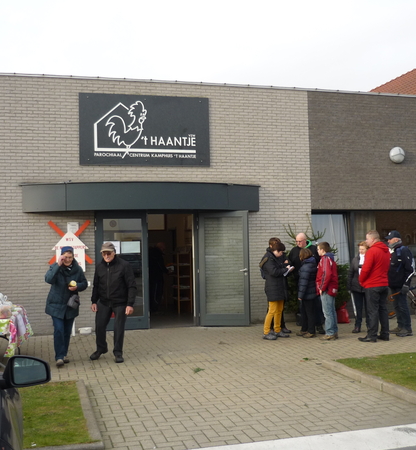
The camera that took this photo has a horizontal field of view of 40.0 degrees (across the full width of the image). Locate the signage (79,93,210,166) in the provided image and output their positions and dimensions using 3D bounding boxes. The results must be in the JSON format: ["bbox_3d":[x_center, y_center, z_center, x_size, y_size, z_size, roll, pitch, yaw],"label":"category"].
[{"bbox_3d":[-1.188,-1.833,11.100,2.520,1.370,0.040,-1,-3,-13],"label":"signage"}]

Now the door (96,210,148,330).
[{"bbox_3d":[-1.648,0.882,10.937,1.020,2.200,0.080,-1,-3,-13],"label":"door"}]

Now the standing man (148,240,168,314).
[{"bbox_3d":[-1.227,1.268,13.897,0.520,1.700,0.500,-1,-3,-13],"label":"standing man"}]

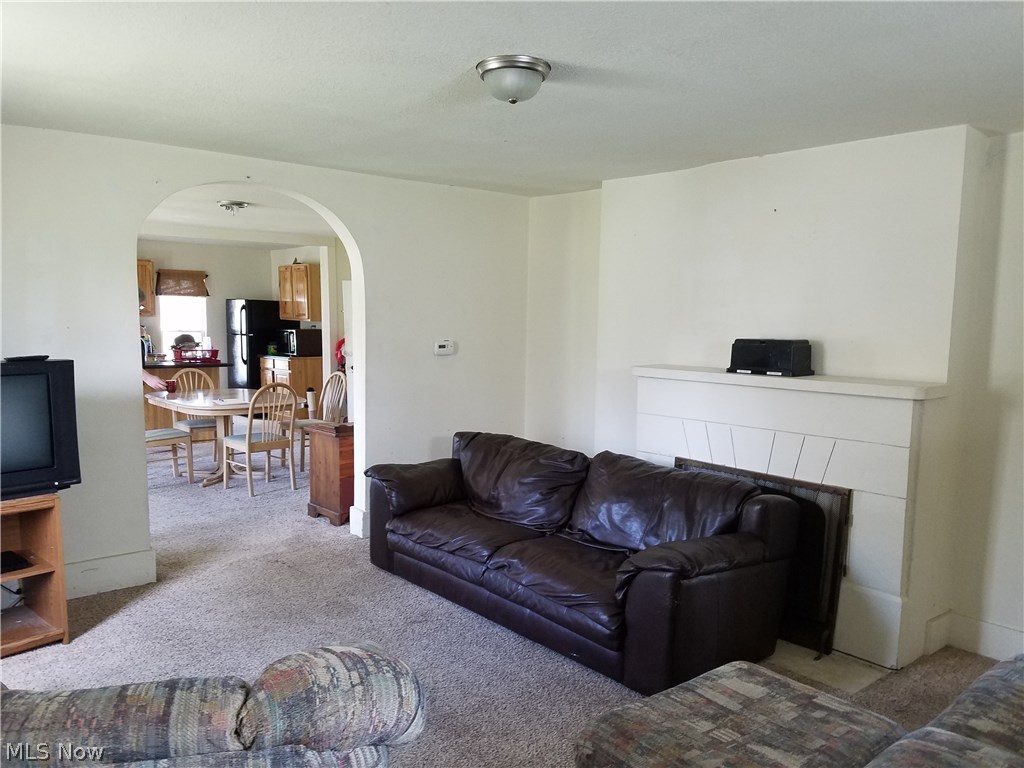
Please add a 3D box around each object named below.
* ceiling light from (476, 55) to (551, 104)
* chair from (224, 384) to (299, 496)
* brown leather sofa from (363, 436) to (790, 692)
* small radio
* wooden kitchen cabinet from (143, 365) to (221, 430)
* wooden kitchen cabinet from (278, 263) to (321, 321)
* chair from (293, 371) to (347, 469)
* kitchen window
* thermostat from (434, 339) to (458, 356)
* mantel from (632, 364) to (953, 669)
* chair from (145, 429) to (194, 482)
[{"bbox_3d":[0.007,-1.091,2.813,0.275,0.122,0.275,0,6,0],"label":"ceiling light"},{"bbox_3d":[-2.151,0.437,6.598,0.557,0.934,0.455,6,8,43],"label":"chair"},{"bbox_3d":[0.205,0.785,4.136,0.911,0.761,2.300,-5,8,-42],"label":"brown leather sofa"},{"bbox_3d":[1.337,-0.138,3.939,0.251,0.179,0.330,-5,8,-42],"label":"small radio"},{"bbox_3d":[-3.985,0.207,8.858,1.013,0.918,0.644,-5,8,-42],"label":"wooden kitchen cabinet"},{"bbox_3d":[-2.813,-1.245,10.478,0.314,0.741,0.926,-5,8,-42],"label":"wooden kitchen cabinet"},{"bbox_3d":[-1.958,0.340,7.592,0.550,0.934,0.455,-5,8,-42],"label":"chair"},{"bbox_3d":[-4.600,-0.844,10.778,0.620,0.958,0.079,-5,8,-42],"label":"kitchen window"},{"bbox_3d":[-0.477,-0.262,5.617,0.165,0.119,0.035,-5,8,-42],"label":"thermostat"},{"bbox_3d":[1.335,0.570,3.959,0.487,1.240,1.507,-5,8,-42],"label":"mantel"},{"bbox_3d":[-3.161,0.414,6.762,0.549,0.934,0.471,-5,8,-42],"label":"chair"}]

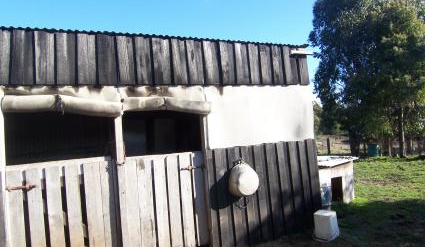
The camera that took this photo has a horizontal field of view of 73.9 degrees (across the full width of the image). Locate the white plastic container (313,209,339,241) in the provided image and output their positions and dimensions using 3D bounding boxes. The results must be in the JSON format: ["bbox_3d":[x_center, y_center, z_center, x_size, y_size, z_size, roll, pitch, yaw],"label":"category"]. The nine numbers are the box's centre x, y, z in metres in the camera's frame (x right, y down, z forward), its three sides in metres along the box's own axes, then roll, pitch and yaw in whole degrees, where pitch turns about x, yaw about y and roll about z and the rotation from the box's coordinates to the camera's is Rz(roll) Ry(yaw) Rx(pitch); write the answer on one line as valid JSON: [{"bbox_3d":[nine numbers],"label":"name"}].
[{"bbox_3d":[1.729,1.560,4.319,0.299,0.345,0.299,-1,-6,-41],"label":"white plastic container"}]

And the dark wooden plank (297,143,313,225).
[{"bbox_3d":[1.284,0.850,3.897,0.125,1.210,0.028,-4,-3,-21],"label":"dark wooden plank"}]

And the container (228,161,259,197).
[{"bbox_3d":[0.392,0.702,3.458,0.380,0.380,0.270,-4,6,-19],"label":"container"}]

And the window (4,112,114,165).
[{"bbox_3d":[-1.876,0.167,3.576,1.215,0.597,0.103,-3,-4,-21],"label":"window"}]

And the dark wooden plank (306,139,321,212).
[{"bbox_3d":[1.774,0.988,4.847,0.196,1.442,0.036,-3,-4,-21],"label":"dark wooden plank"}]

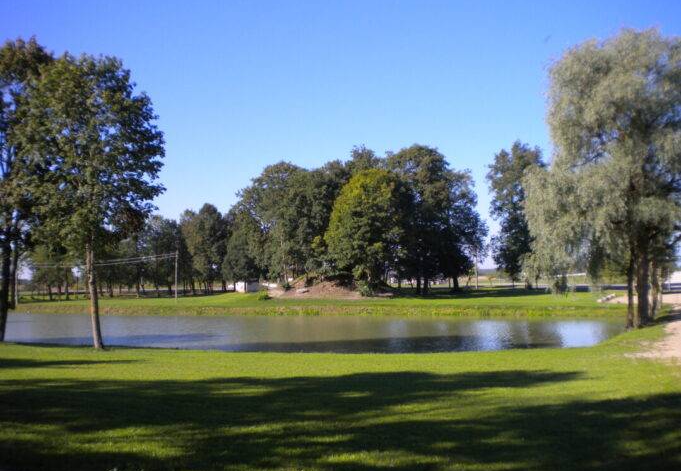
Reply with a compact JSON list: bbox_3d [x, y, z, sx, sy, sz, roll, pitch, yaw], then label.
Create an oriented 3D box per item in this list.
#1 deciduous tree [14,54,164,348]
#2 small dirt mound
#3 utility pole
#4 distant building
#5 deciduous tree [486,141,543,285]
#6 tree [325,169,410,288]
[{"bbox_3d":[-9.658,-1.308,26.500,5.800,11.310,5.600,0,-3,0],"label":"deciduous tree"},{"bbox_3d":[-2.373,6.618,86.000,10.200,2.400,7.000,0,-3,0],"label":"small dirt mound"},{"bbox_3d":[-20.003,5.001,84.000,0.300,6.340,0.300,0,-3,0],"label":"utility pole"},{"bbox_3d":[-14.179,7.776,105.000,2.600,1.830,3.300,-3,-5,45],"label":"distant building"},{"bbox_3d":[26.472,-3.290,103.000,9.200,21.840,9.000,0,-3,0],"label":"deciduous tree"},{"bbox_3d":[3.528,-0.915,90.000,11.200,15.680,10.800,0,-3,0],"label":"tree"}]

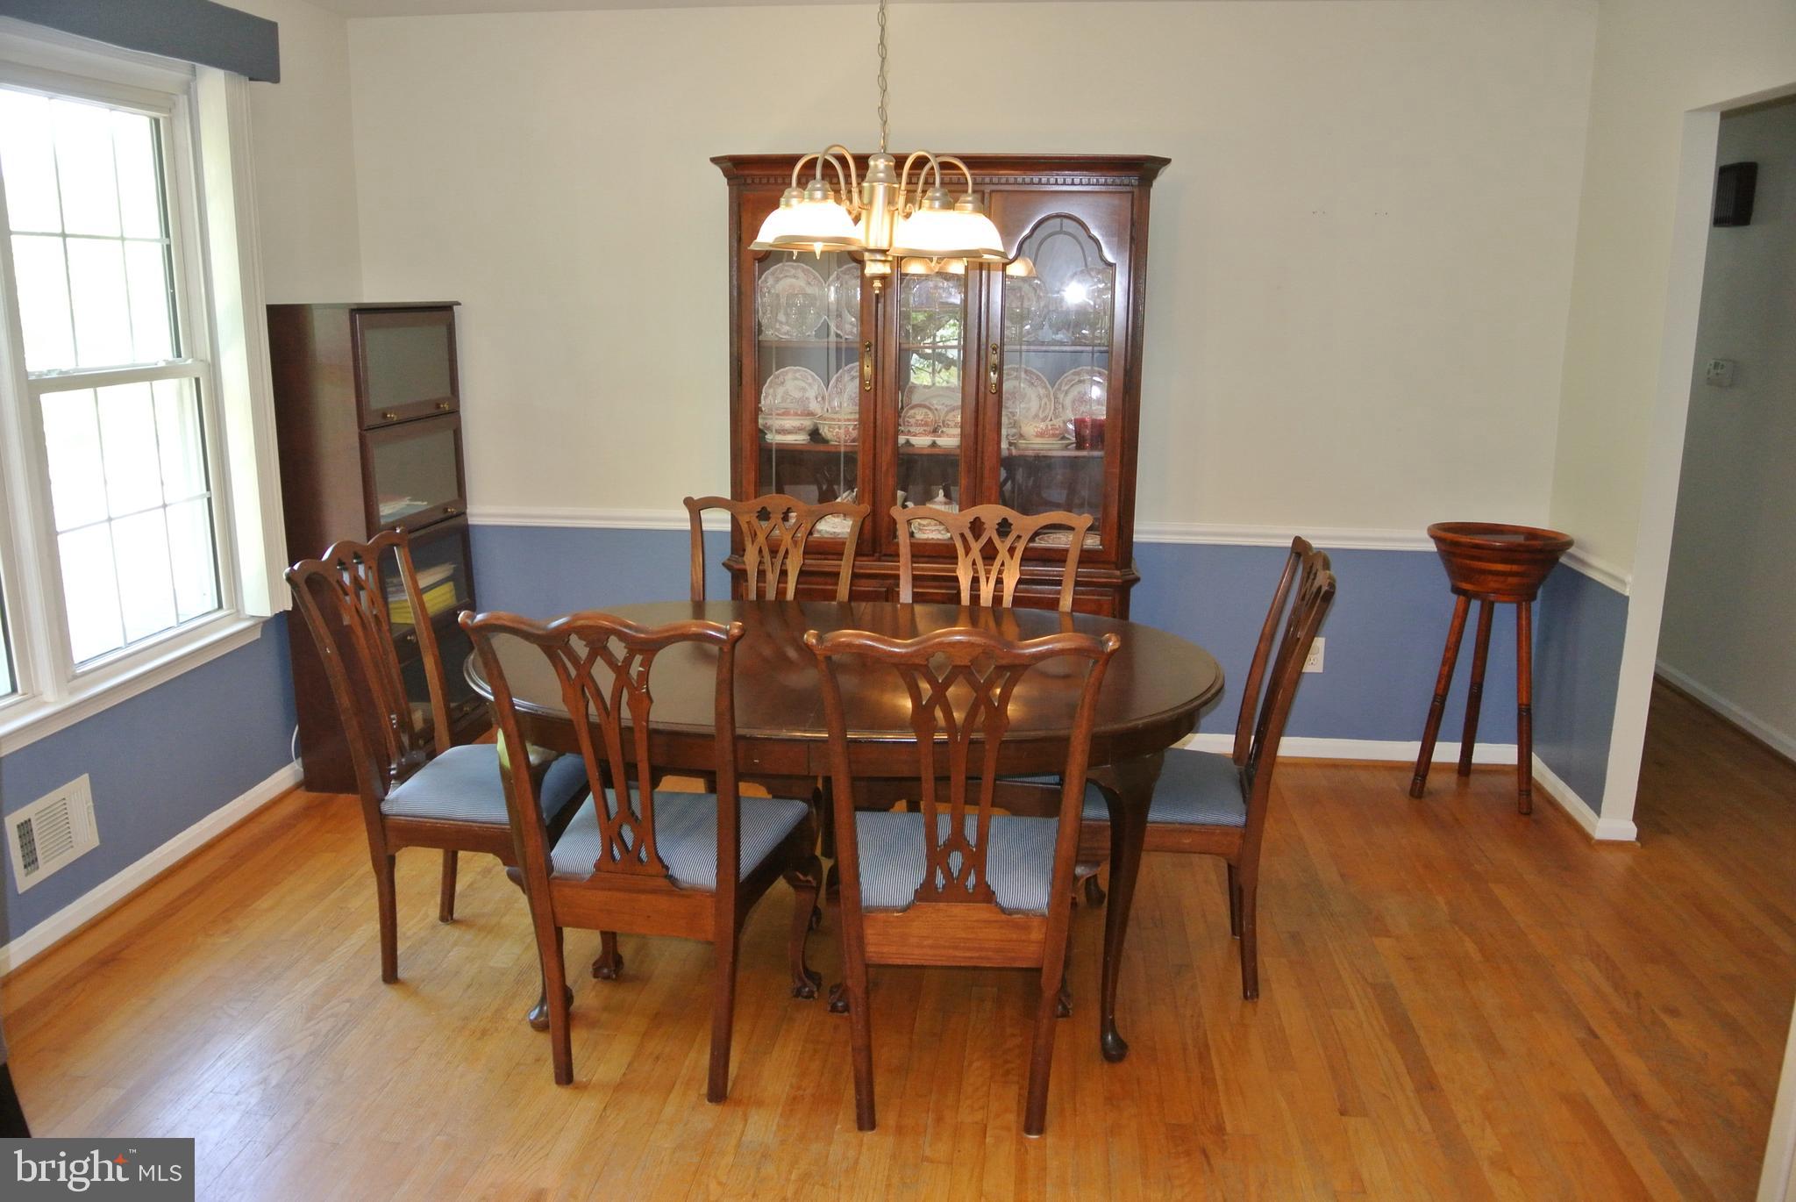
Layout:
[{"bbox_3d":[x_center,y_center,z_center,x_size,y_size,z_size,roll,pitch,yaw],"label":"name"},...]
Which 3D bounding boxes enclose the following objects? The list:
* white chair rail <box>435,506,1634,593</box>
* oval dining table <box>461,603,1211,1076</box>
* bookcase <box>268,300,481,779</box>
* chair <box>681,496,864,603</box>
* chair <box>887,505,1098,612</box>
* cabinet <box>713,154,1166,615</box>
[{"bbox_3d":[0.104,-0.172,4.220,4.012,0.065,0.638,2,13,6],"label":"white chair rail"},{"bbox_3d":[-0.124,0.489,3.086,1.650,0.758,1.060,1,13,3],"label":"oval dining table"},{"bbox_3d":[-1.669,-0.203,4.364,0.310,1.505,0.710,2,13,6],"label":"bookcase"},{"bbox_3d":[-0.364,0.259,3.545,0.530,0.995,0.550,3,13,9],"label":"chair"},{"bbox_3d":[0.217,0.293,3.416,0.530,0.995,0.550,3,13,9],"label":"chair"},{"bbox_3d":[0.126,-0.387,4.271,1.340,1.930,0.420,2,13,6],"label":"cabinet"}]

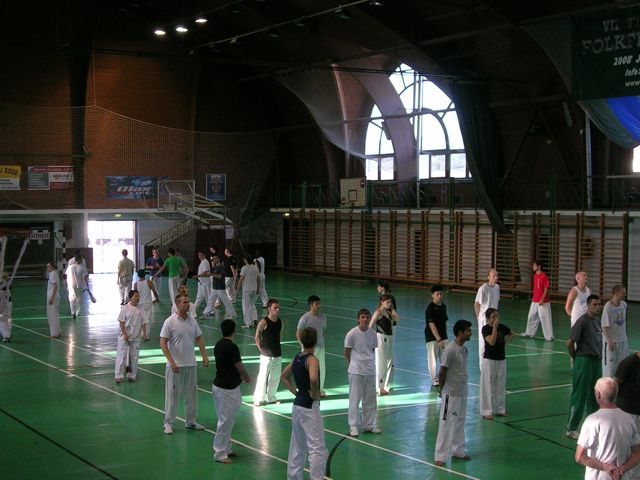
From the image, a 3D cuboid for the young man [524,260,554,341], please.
[{"bbox_3d":[5.038,1.382,25.857,0.580,1.767,0.600,-1,2,-30],"label":"young man"}]

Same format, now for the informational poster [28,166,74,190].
[{"bbox_3d":[-11.783,-2.699,49.493,2.070,1.050,0.040,-1,2,-30],"label":"informational poster"}]

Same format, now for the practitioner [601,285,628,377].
[{"bbox_3d":[5.055,1.650,19.337,0.490,1.750,0.350,-1,2,-30],"label":"practitioner"}]

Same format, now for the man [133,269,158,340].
[{"bbox_3d":[-4.051,1.491,26.142,0.560,1.660,0.360,0,2,18],"label":"man"}]

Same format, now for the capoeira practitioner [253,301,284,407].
[{"bbox_3d":[-0.830,1.759,17.832,0.500,1.656,0.400,-2,2,-30],"label":"capoeira practitioner"}]

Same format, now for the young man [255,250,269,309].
[{"bbox_3d":[-1.774,1.159,33.890,0.450,1.701,0.500,0,2,-15],"label":"young man"}]

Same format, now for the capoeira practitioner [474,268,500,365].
[{"bbox_3d":[3.061,1.475,20.395,0.520,1.930,0.330,-1,2,-35],"label":"capoeira practitioner"}]

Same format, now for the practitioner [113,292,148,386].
[{"bbox_3d":[-3.403,1.698,20.109,0.560,1.640,0.380,-1,2,-12],"label":"practitioner"}]

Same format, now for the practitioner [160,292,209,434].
[{"bbox_3d":[-1.880,1.673,15.572,0.610,1.900,0.430,-2,2,-31],"label":"practitioner"}]

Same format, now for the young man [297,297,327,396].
[{"bbox_3d":[-0.126,1.720,18.599,0.480,1.680,0.330,-1,2,-30],"label":"young man"}]

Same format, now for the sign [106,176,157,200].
[{"bbox_3d":[-8.463,-2.363,51.454,2.750,1.050,0.040,-1,2,-30],"label":"sign"}]

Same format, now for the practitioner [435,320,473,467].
[{"bbox_3d":[1.614,1.810,13.591,0.420,1.720,0.480,2,3,42],"label":"practitioner"}]

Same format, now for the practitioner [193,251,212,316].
[{"bbox_3d":[-3.256,1.185,31.311,0.620,1.760,0.520,-2,2,-31],"label":"practitioner"}]

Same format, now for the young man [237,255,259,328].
[{"bbox_3d":[-1.799,1.266,28.466,0.570,1.790,0.430,-1,2,-22],"label":"young man"}]

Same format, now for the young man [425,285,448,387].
[{"bbox_3d":[2.042,1.653,19.591,0.490,1.740,0.340,-1,2,-20],"label":"young man"}]

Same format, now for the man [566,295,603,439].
[{"bbox_3d":[3.554,1.655,15.085,0.510,1.880,0.420,-2,3,-35],"label":"man"}]

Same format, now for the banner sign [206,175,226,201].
[{"bbox_3d":[-4.953,-2.515,53.916,1.032,1.247,0.050,-2,2,-31],"label":"banner sign"}]

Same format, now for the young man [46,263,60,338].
[{"bbox_3d":[-6.192,1.388,26.227,0.340,1.732,0.480,-1,2,-18],"label":"young man"}]

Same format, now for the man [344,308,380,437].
[{"bbox_3d":[0.574,1.770,15.315,0.490,1.700,0.390,-1,2,-13],"label":"man"}]

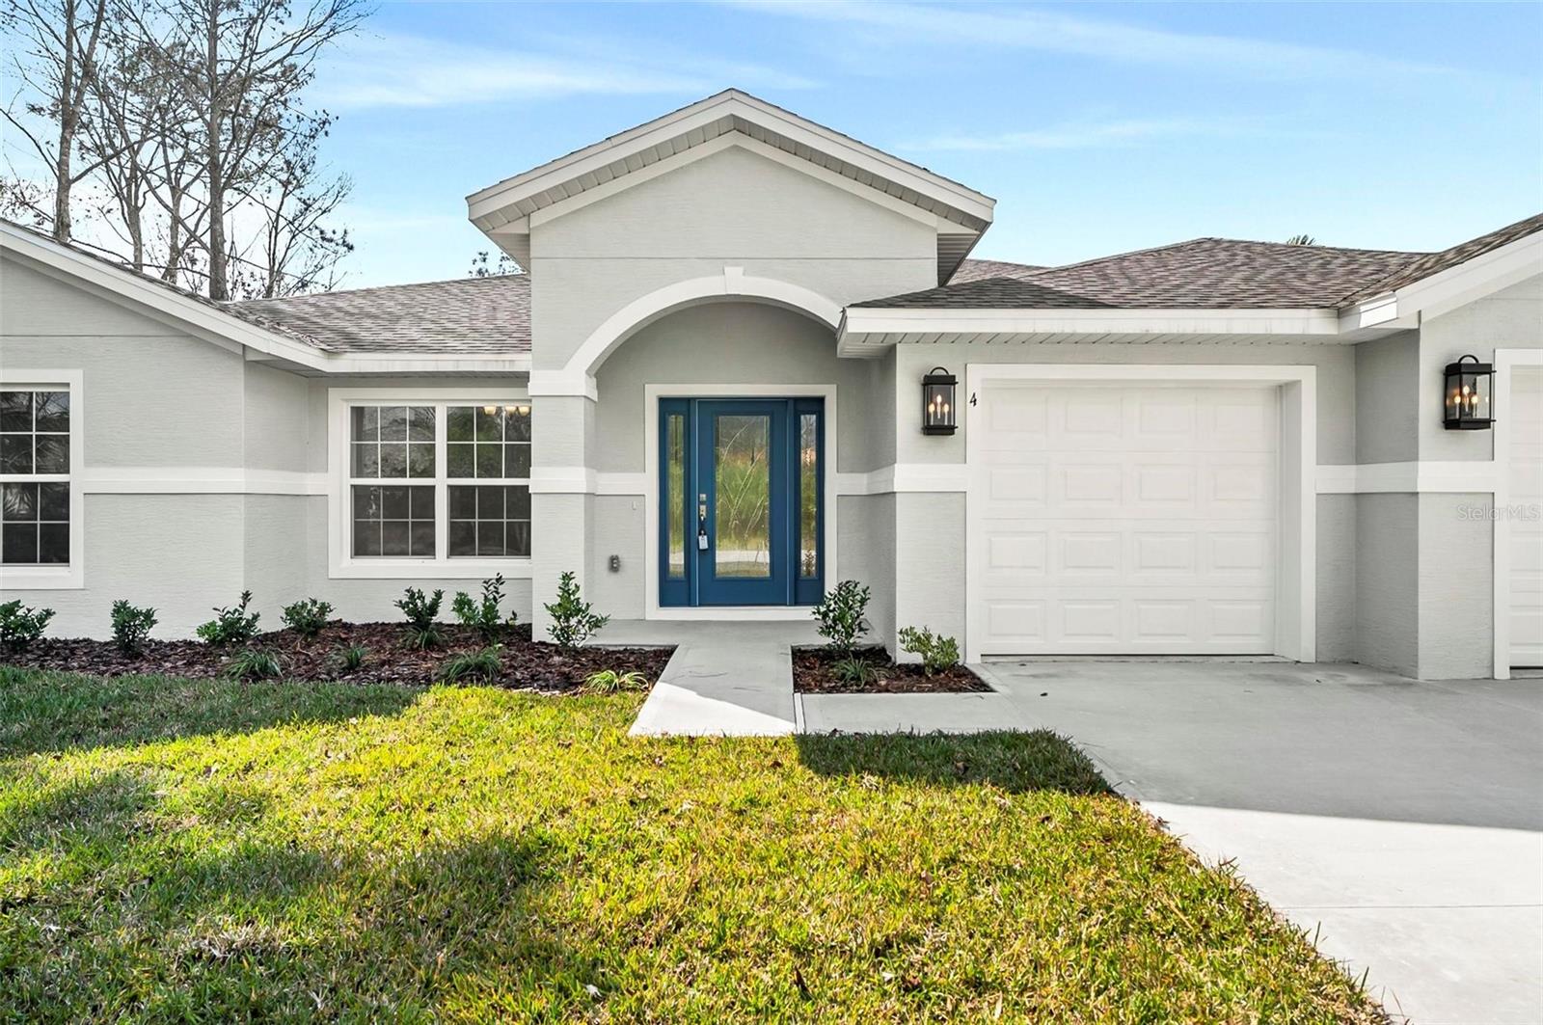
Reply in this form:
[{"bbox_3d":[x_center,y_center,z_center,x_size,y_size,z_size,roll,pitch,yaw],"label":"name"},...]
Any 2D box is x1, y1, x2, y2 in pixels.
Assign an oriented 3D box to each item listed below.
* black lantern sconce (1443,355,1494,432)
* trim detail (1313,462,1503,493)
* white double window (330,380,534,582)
[{"bbox_3d":[4.710,-0.807,5.490,0.260,0.505,0.155,0,1,0],"label":"black lantern sconce"},{"bbox_3d":[4.530,-0.250,5.840,0.830,0.210,0.640,0,1,0],"label":"trim detail"},{"bbox_3d":[-3.200,-0.285,7.920,2.200,1.860,0.100,0,1,0],"label":"white double window"}]

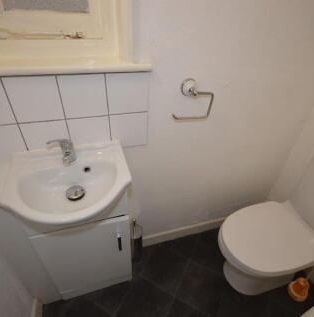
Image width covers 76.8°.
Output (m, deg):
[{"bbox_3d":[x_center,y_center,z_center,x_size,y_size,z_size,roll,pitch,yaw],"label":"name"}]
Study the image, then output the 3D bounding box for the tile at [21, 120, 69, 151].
[{"bbox_3d":[-0.396,-0.061,0.723,0.149,0.149,0.008,-9,33,-16],"label":"tile"}]

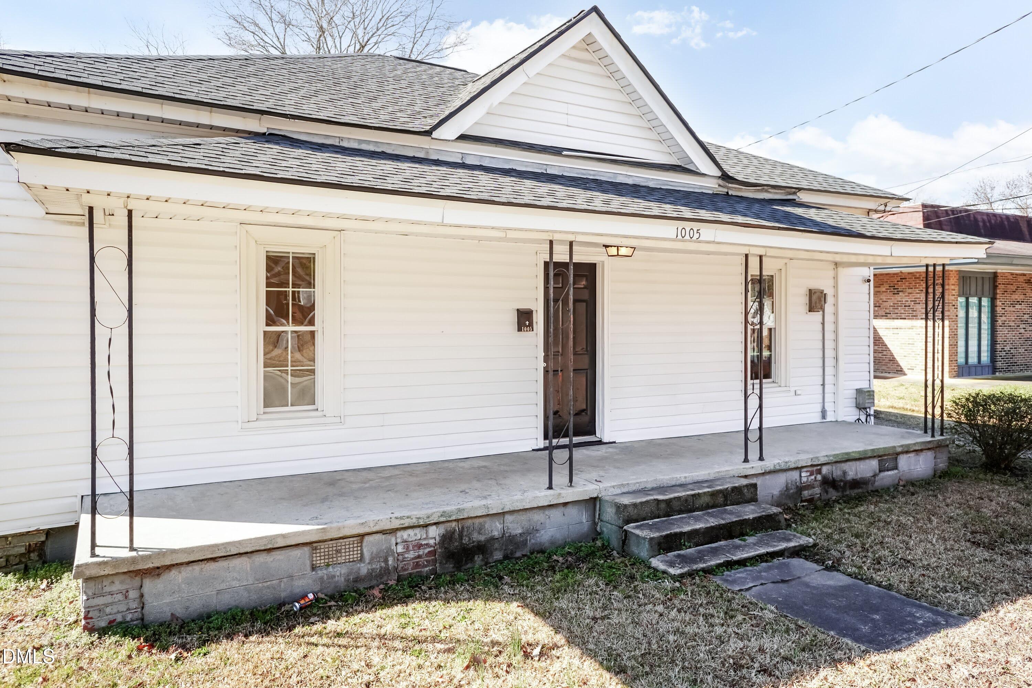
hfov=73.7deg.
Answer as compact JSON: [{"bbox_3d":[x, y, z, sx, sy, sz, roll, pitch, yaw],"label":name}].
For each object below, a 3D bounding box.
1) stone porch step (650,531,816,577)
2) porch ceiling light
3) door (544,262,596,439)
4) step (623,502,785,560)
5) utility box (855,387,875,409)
[{"bbox_3d":[1.847,1.774,5.822,1.600,0.085,0.340,-1,1,-29],"label":"stone porch step"},{"bbox_3d":[1.080,-0.954,7.125,0.250,0.115,0.250,-1,1,-29],"label":"porch ceiling light"},{"bbox_3d":[0.584,0.073,7.924,0.810,2.020,0.050,-1,1,-29],"label":"door"},{"bbox_3d":[1.692,1.663,6.115,1.610,0.210,0.365,-1,1,-29],"label":"step"},{"bbox_3d":[5.170,0.808,10.181,0.200,0.267,0.155,-1,1,-29],"label":"utility box"}]

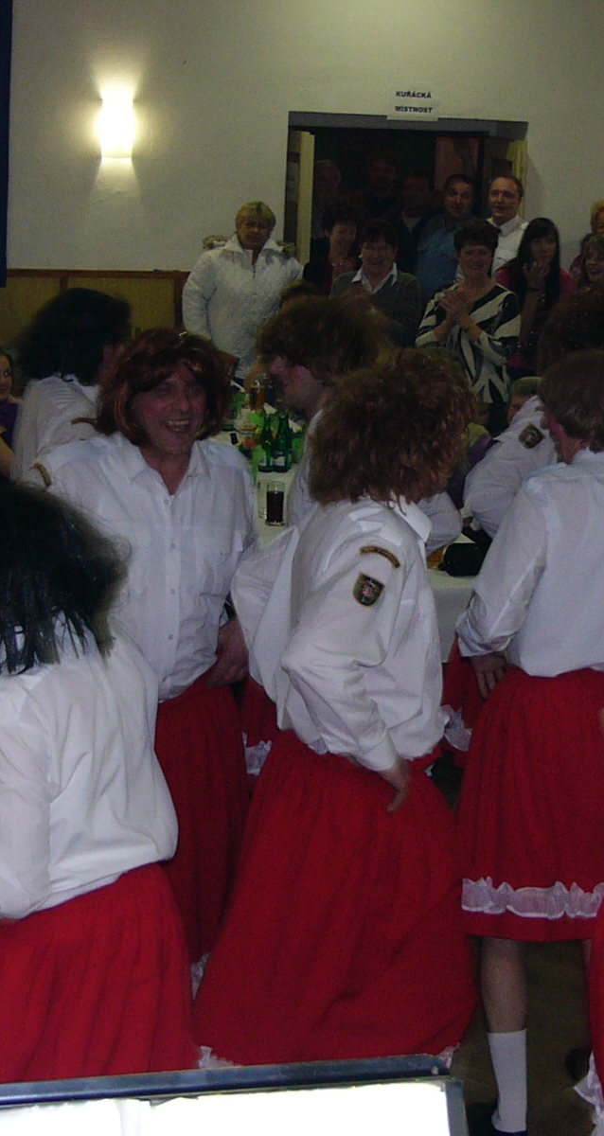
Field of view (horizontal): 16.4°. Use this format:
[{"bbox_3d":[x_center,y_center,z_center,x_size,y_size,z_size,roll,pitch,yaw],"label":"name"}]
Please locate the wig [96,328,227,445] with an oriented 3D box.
[{"bbox_3d":[-0.292,-0.374,4.380,0.265,0.240,0.250,-3,16,-17],"label":"wig"}]

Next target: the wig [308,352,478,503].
[{"bbox_3d":[0.165,-0.257,3.880,0.280,0.260,0.275,-11,20,-39],"label":"wig"}]

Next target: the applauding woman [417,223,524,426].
[{"bbox_3d":[0.813,-0.862,10.292,0.480,1.665,0.400,5,15,10],"label":"applauding woman"}]

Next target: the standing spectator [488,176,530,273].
[{"bbox_3d":[1.043,-1.274,11.675,0.500,1.790,0.320,10,17,29],"label":"standing spectator"}]

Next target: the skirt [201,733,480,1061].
[{"bbox_3d":[0.065,0.658,4.020,0.520,0.640,0.470,-4,16,-21],"label":"skirt"}]

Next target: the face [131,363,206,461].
[{"bbox_3d":[-0.270,-0.320,4.290,0.150,0.200,0.140,-4,16,-21],"label":"face"}]

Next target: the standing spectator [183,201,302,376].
[{"bbox_3d":[-0.316,-1.079,10.994,0.600,1.660,0.380,2,14,-2],"label":"standing spectator"}]

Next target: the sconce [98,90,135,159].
[{"bbox_3d":[-1.038,-2.487,11.850,0.190,0.350,0.120,-1,14,-13],"label":"sconce"}]

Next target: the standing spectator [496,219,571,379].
[{"bbox_3d":[1.187,-0.990,10.902,0.450,1.635,0.340,5,15,12],"label":"standing spectator"}]

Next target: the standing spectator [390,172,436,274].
[{"bbox_3d":[0.648,-1.426,12.303,0.500,1.745,0.320,4,15,8],"label":"standing spectator"}]

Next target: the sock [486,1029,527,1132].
[{"bbox_3d":[0.467,1.167,4.780,0.115,0.245,0.090,14,18,40],"label":"sock"}]

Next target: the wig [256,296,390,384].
[{"bbox_3d":[0.060,-0.587,5.500,0.330,0.250,0.280,-7,12,12],"label":"wig"}]

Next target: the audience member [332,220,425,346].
[{"bbox_3d":[0.315,-0.792,9.606,0.480,1.580,0.340,2,15,1],"label":"audience member"}]

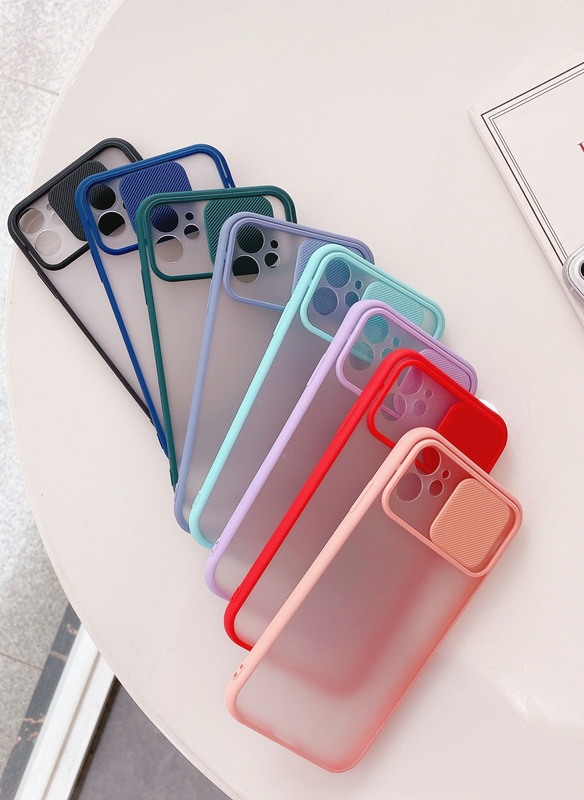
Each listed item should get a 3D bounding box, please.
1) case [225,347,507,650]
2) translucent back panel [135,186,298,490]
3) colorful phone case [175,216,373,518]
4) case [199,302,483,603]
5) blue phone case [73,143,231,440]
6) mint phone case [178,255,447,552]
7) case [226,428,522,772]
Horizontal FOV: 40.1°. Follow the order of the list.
[{"bbox_3d":[0.038,0.058,0.374,0.080,0.012,0.155,34,85,-22],"label":"case"},{"bbox_3d":[-0.027,-0.027,0.392,0.080,0.012,0.155,-8,88,-14],"label":"translucent back panel"},{"bbox_3d":[-0.007,-0.009,0.387,0.080,0.012,0.155,10,86,-17],"label":"colorful phone case"},{"bbox_3d":[0.027,0.035,0.379,0.080,0.012,0.155,32,84,-22],"label":"case"},{"bbox_3d":[-0.048,-0.050,0.402,0.080,0.012,0.155,-20,85,-11],"label":"blue phone case"},{"bbox_3d":[0.014,0.009,0.383,0.079,0.012,0.155,26,88,-20],"label":"mint phone case"},{"bbox_3d":[0.041,0.093,0.368,0.080,0.012,0.155,38,84,-23],"label":"case"}]

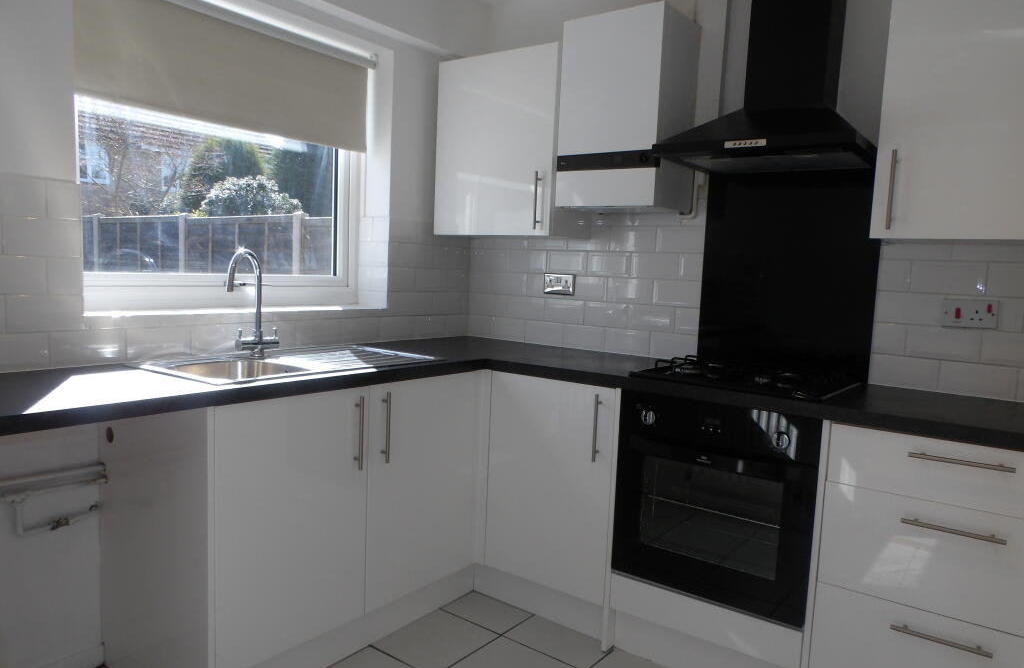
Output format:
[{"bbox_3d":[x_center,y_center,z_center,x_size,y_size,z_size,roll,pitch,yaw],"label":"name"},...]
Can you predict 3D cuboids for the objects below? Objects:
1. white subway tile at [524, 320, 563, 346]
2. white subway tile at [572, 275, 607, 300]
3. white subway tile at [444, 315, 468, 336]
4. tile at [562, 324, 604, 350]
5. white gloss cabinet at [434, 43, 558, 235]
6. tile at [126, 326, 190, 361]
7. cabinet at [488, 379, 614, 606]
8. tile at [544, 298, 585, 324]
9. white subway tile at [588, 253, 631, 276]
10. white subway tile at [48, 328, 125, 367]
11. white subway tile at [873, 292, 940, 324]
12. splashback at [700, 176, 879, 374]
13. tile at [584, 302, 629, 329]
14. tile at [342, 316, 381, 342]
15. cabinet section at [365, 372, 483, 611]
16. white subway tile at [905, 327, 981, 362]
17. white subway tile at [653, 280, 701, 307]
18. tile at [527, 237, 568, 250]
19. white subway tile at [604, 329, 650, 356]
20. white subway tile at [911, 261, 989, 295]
[{"bbox_3d":[0.141,-0.003,3.085,0.200,0.101,0.010,6,7,36],"label":"white subway tile"},{"bbox_3d":[0.315,-0.194,2.976,0.193,0.100,0.009,6,6,37],"label":"white subway tile"},{"bbox_3d":[-0.256,-0.040,3.301,0.009,0.100,0.156,6,7,36],"label":"white subway tile"},{"bbox_3d":[0.307,0.015,2.999,0.200,0.100,0.009,6,7,36],"label":"tile"},{"bbox_3d":[0.013,-0.762,2.961,0.600,0.715,0.330,6,6,37],"label":"white gloss cabinet"},{"bbox_3d":[-1.081,0.030,2.176,0.010,0.101,0.200,6,7,36],"label":"tile"},{"bbox_3d":[0.282,0.494,2.655,0.500,0.720,0.569,6,7,36],"label":"cabinet"},{"bbox_3d":[0.229,-0.096,3.049,0.200,0.100,0.009,6,7,36],"label":"tile"},{"bbox_3d":[0.398,-0.283,2.903,0.200,0.101,0.009,6,7,36],"label":"white subway tile"},{"bbox_3d":[-1.202,0.041,2.014,0.010,0.101,0.200,6,7,36],"label":"white subway tile"},{"bbox_3d":[1.276,-0.081,2.279,0.194,0.100,0.009,6,7,36],"label":"white subway tile"},{"bbox_3d":[0.949,-0.217,2.481,0.594,0.715,0.009,6,6,37],"label":"splashback"},{"bbox_3d":[0.388,-0.079,2.908,0.199,0.100,0.010,6,7,36],"label":"tile"},{"bbox_3d":[-0.603,-0.012,2.837,0.009,0.100,0.200,6,7,36],"label":"tile"},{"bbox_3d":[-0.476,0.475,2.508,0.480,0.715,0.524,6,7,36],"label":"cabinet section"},{"bbox_3d":[1.331,0.029,2.198,0.200,0.100,0.010,6,7,36],"label":"white subway tile"},{"bbox_3d":[0.638,-0.159,2.732,0.200,0.100,0.009,6,6,37],"label":"white subway tile"},{"bbox_3d":[0.159,-0.397,3.073,0.200,0.070,0.009,6,7,36],"label":"tile"},{"bbox_3d":[0.466,0.033,2.872,0.200,0.100,0.009,6,7,36],"label":"white subway tile"},{"bbox_3d":[1.353,-0.174,2.199,0.200,0.101,0.009,6,7,36],"label":"white subway tile"}]

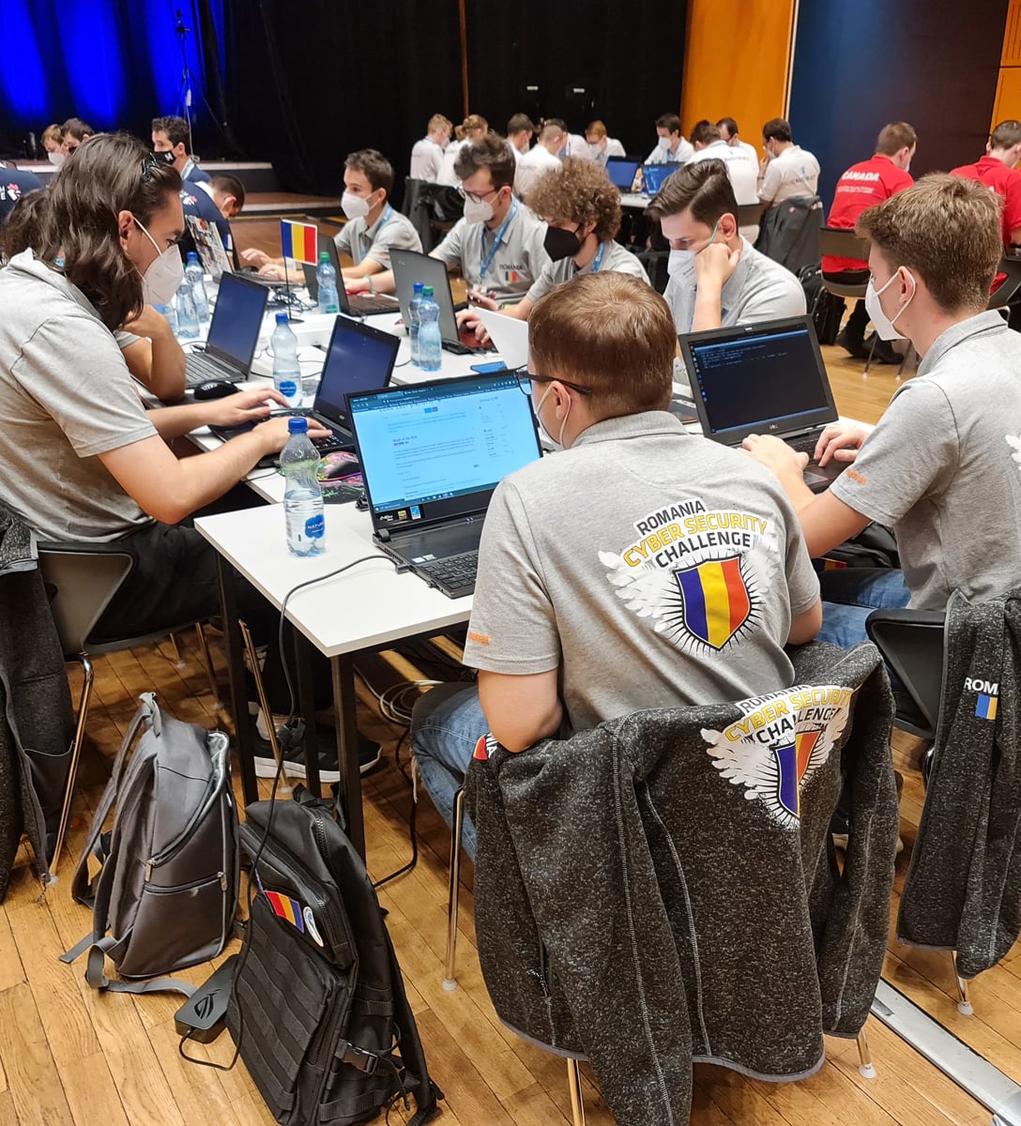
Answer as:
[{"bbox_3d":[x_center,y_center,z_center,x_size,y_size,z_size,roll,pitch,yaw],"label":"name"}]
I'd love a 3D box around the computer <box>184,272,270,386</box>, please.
[{"bbox_3d":[-0.876,-0.639,2.967,0.320,0.235,0.380,-14,27,-28],"label":"computer"}]

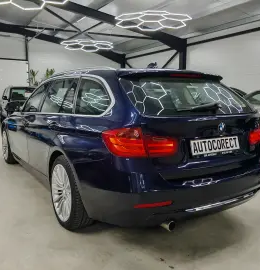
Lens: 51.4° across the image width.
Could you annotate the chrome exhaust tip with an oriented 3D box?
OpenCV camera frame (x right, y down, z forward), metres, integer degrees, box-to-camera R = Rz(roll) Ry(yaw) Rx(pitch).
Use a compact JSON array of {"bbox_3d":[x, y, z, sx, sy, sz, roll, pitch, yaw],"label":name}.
[{"bbox_3d":[0.246,0.607,1.860,0.073,0.073,0.130,-4,9,-34],"label":"chrome exhaust tip"}]

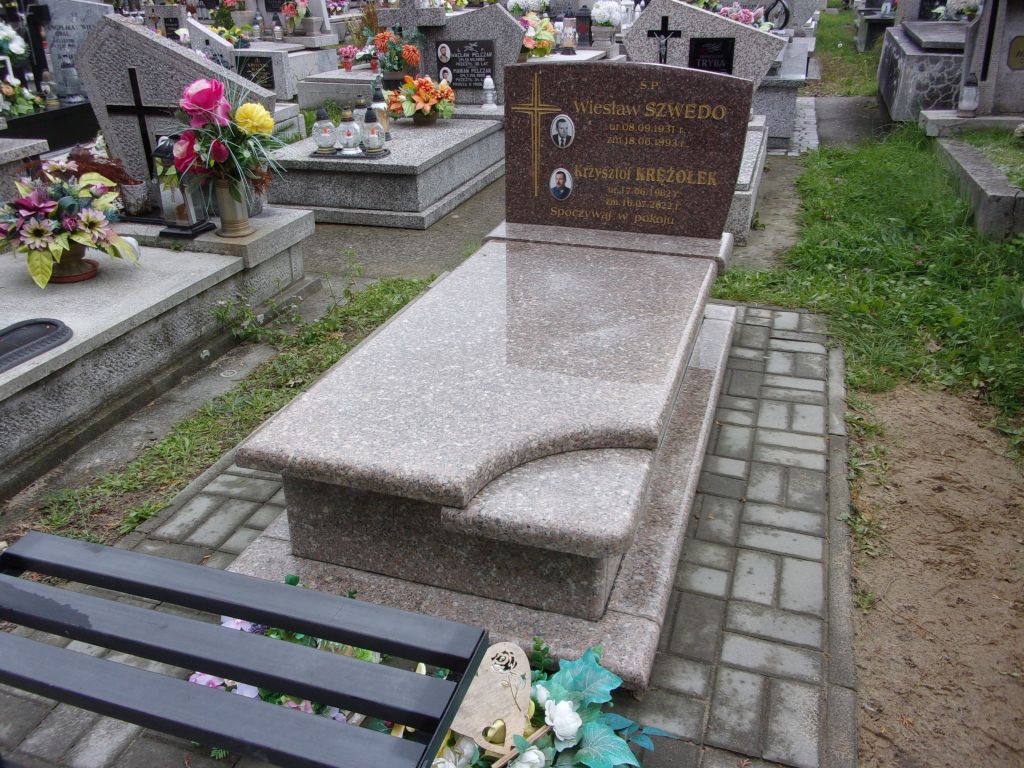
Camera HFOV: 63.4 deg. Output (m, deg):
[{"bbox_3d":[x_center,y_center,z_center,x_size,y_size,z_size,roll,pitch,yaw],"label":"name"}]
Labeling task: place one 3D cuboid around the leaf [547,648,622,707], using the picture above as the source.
[{"bbox_3d":[0.134,0.540,1.525,0.135,0.050,0.105,8,28,17],"label":"leaf"}]

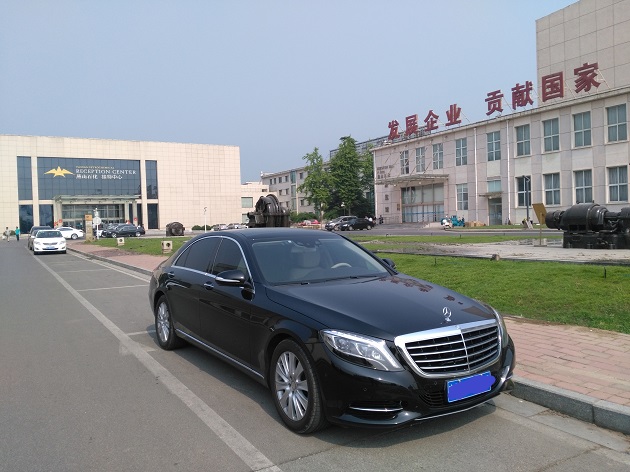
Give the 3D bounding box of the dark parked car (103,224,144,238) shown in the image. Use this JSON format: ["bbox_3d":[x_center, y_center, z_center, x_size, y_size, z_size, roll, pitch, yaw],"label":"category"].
[{"bbox_3d":[-22.939,-0.592,61.500,4.850,1.480,1.840,-3,2,-32],"label":"dark parked car"}]

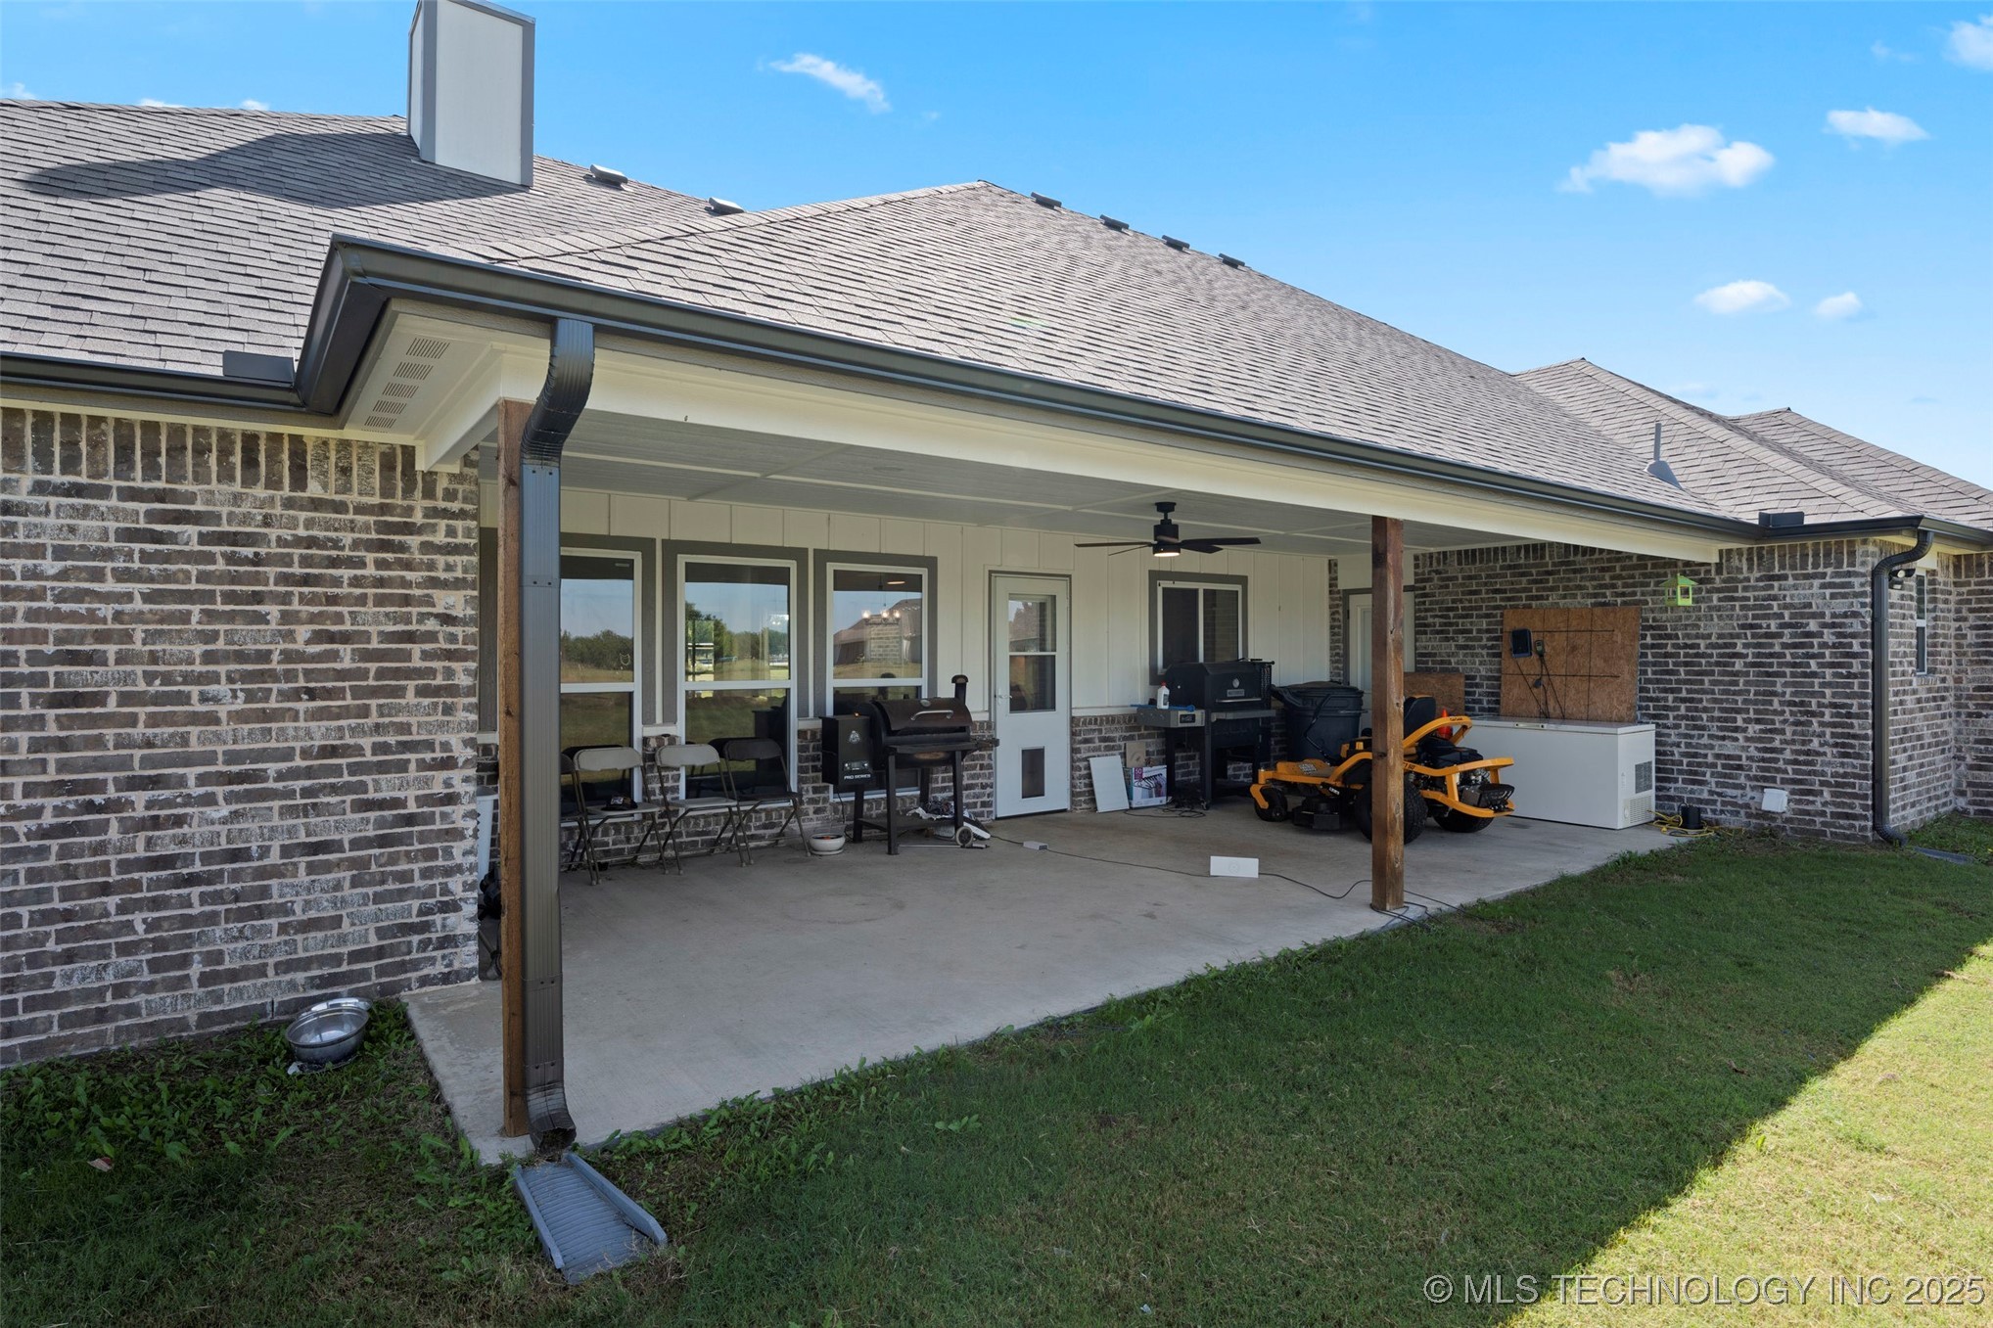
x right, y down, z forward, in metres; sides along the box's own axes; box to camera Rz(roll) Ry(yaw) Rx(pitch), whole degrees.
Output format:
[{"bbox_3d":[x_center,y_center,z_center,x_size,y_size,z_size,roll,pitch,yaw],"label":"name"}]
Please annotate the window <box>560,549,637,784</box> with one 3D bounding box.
[{"bbox_3d":[-2.763,0.150,6.488,0.890,1.810,0.090,-1,1,-36],"label":"window"}]

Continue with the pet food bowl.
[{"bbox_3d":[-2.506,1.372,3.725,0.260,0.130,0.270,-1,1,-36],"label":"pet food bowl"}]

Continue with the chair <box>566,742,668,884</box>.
[{"bbox_3d":[-2.426,0.952,6.404,0.450,0.800,0.490,-1,1,-36],"label":"chair"}]

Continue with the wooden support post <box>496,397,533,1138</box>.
[{"bbox_3d":[-1.542,0.332,3.264,0.140,2.350,0.140,0,1,-35],"label":"wooden support post"}]

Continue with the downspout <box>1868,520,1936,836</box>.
[{"bbox_3d":[7.097,0.184,7.805,0.110,2.450,0.340,-1,1,-36],"label":"downspout"}]

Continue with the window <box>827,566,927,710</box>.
[{"bbox_3d":[-0.929,0.132,7.823,0.890,1.810,0.090,-1,1,-36],"label":"window"}]

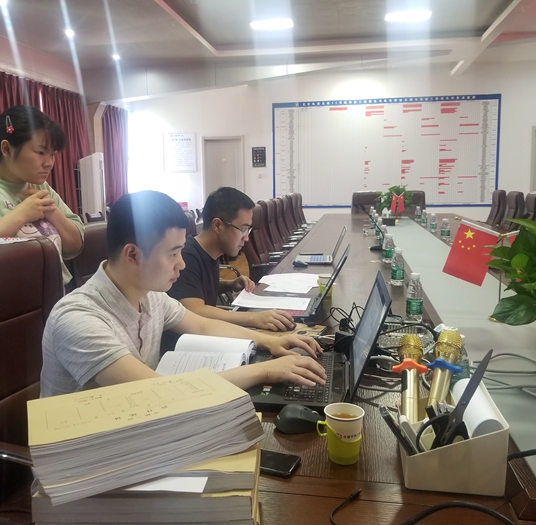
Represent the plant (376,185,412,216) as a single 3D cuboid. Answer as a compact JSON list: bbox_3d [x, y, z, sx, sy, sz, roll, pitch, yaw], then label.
[{"bbox_3d":[1.736,-0.836,7.189,0.480,0.415,0.450,0,9,10],"label":"plant"}]

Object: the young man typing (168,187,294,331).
[{"bbox_3d":[-0.181,0.331,2.108,0.700,1.250,0.520,0,9,10],"label":"young man typing"}]

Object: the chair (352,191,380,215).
[{"bbox_3d":[1.573,-0.575,8.398,0.600,1.080,0.660,1,9,10],"label":"chair"}]

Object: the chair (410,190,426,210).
[{"bbox_3d":[2.214,-0.569,8.289,0.600,1.080,0.660,1,9,10],"label":"chair"}]

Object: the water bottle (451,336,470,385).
[{"bbox_3d":[0.455,0.237,1.269,0.062,0.173,0.062,0,9,10],"label":"water bottle"}]

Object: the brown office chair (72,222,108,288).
[{"bbox_3d":[-0.592,0.337,2.672,0.680,1.080,0.620,0,9,10],"label":"brown office chair"}]

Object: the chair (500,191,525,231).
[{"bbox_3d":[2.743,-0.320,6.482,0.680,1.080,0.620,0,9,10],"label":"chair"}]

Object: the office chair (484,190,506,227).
[{"bbox_3d":[3.113,-0.498,7.727,0.660,1.080,0.600,1,9,10],"label":"office chair"}]

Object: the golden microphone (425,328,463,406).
[{"bbox_3d":[0.322,0.249,1.026,0.062,0.235,0.060,15,9,7],"label":"golden microphone"}]

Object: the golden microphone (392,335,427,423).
[{"bbox_3d":[0.276,0.248,1.018,0.062,0.235,0.060,0,6,10],"label":"golden microphone"}]

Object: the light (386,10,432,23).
[{"bbox_3d":[1.742,-3.078,6.529,0.570,0.070,0.460,1,9,10],"label":"light"}]

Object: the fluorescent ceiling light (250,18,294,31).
[{"bbox_3d":[0.065,-3.462,7.616,0.600,0.070,0.330,0,9,10],"label":"fluorescent ceiling light"}]

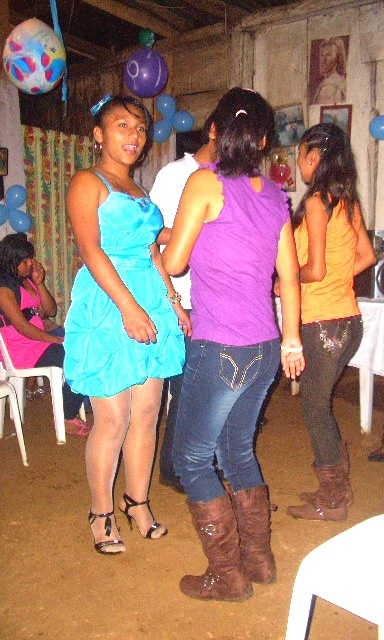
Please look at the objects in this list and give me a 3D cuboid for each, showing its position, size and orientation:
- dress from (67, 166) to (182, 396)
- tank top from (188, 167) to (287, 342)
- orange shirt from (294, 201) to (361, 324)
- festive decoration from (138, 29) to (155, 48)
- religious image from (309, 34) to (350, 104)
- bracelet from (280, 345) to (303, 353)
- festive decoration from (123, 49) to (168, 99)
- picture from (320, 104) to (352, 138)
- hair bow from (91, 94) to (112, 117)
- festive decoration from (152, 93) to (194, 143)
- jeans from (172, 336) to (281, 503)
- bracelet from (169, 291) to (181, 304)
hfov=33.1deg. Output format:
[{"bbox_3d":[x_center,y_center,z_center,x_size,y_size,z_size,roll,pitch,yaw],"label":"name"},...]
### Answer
[{"bbox_3d":[-0.243,-0.124,2.330,0.370,0.780,0.440,6,13,41],"label":"dress"},{"bbox_3d":[0.142,-0.190,1.940,0.320,0.540,0.220,-7,10,-30],"label":"tank top"},{"bbox_3d":[0.519,-0.217,2.480,0.250,0.500,0.340,3,11,28],"label":"orange shirt"},{"bbox_3d":[-0.250,-1.544,3.550,0.090,0.110,0.090,-2,9,0],"label":"festive decoration"},{"bbox_3d":[0.863,-1.570,4.080,0.243,0.390,0.010,6,12,28],"label":"religious image"},{"bbox_3d":[0.309,0.088,2.010,0.064,0.018,0.052,-4,9,-15],"label":"bracelet"},{"bbox_3d":[-0.252,-1.333,3.500,0.250,0.270,0.250,-2,9,0],"label":"festive decoration"},{"bbox_3d":[0.910,-1.225,4.114,0.205,0.260,0.020,7,12,27],"label":"picture"},{"bbox_3d":[-0.308,-0.729,2.200,0.095,0.036,0.030,-39,18,11],"label":"hair bow"},{"bbox_3d":[-0.130,-1.424,4.550,0.300,0.350,0.190,3,10,28],"label":"festive decoration"},{"bbox_3d":[0.108,0.303,2.030,0.350,0.550,0.310,-9,12,-37],"label":"jeans"},{"bbox_3d":[-0.068,-0.084,2.420,0.060,0.020,0.060,-23,3,-32],"label":"bracelet"}]

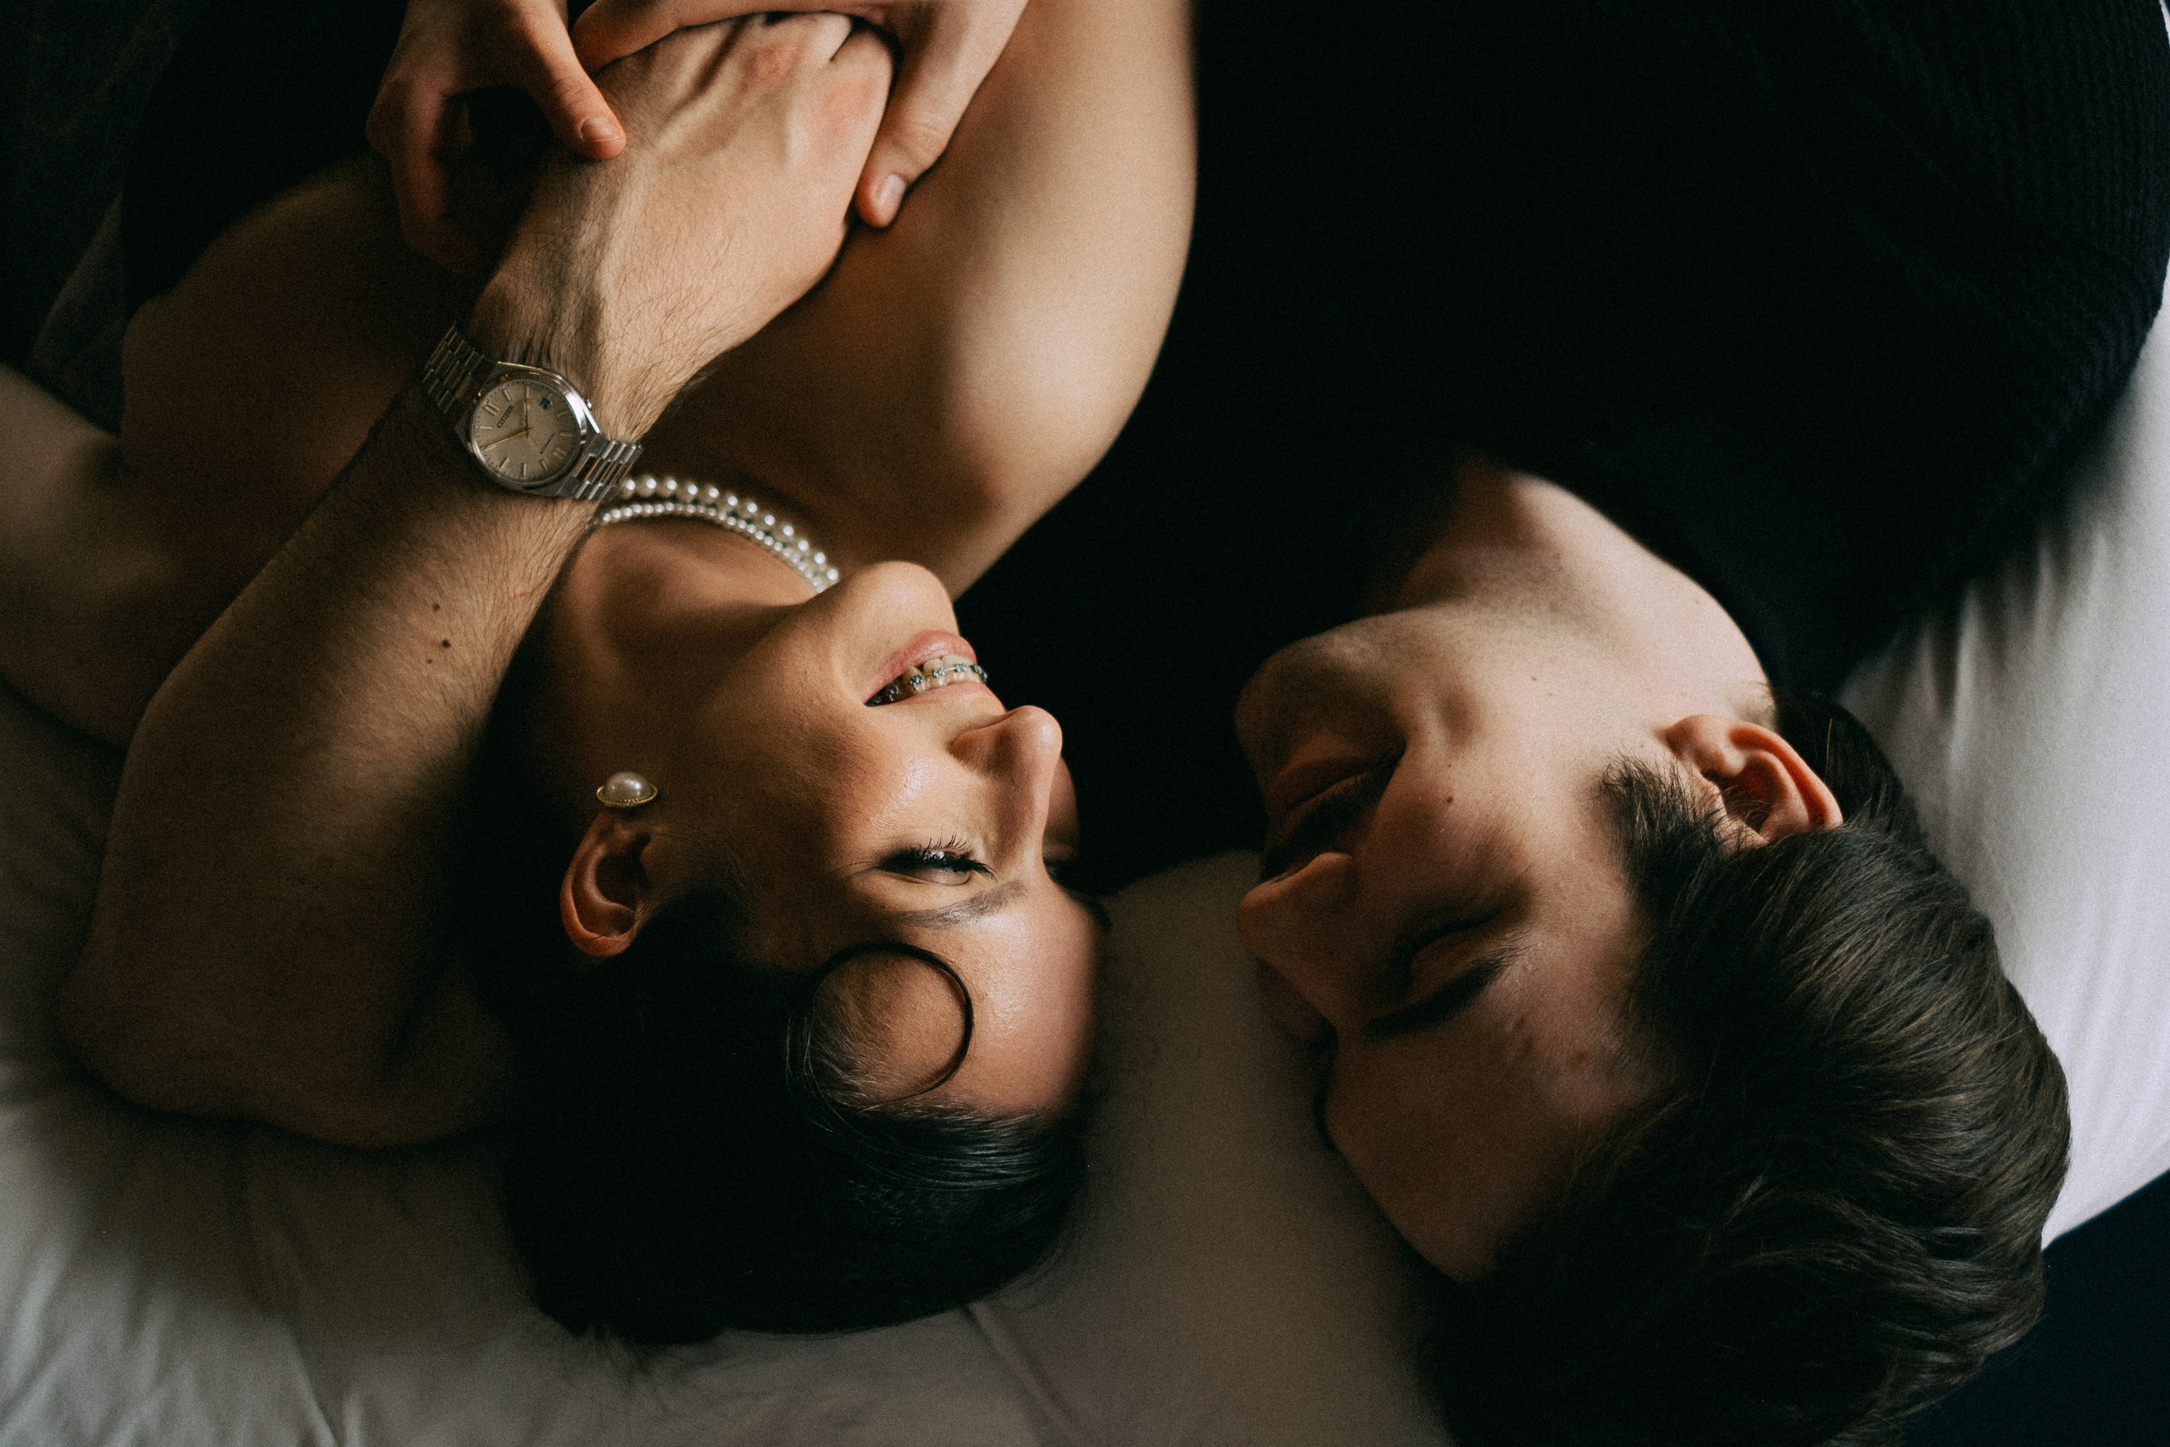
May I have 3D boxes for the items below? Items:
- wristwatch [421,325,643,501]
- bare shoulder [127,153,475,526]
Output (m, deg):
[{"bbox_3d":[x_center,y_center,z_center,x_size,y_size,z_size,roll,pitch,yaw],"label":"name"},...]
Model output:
[{"bbox_3d":[-0.173,-0.099,1.010,0.069,0.056,0.042,33,110,-14],"label":"wristwatch"},{"bbox_3d":[-0.277,-0.134,1.120,0.120,0.115,0.120,-10,75,2],"label":"bare shoulder"}]

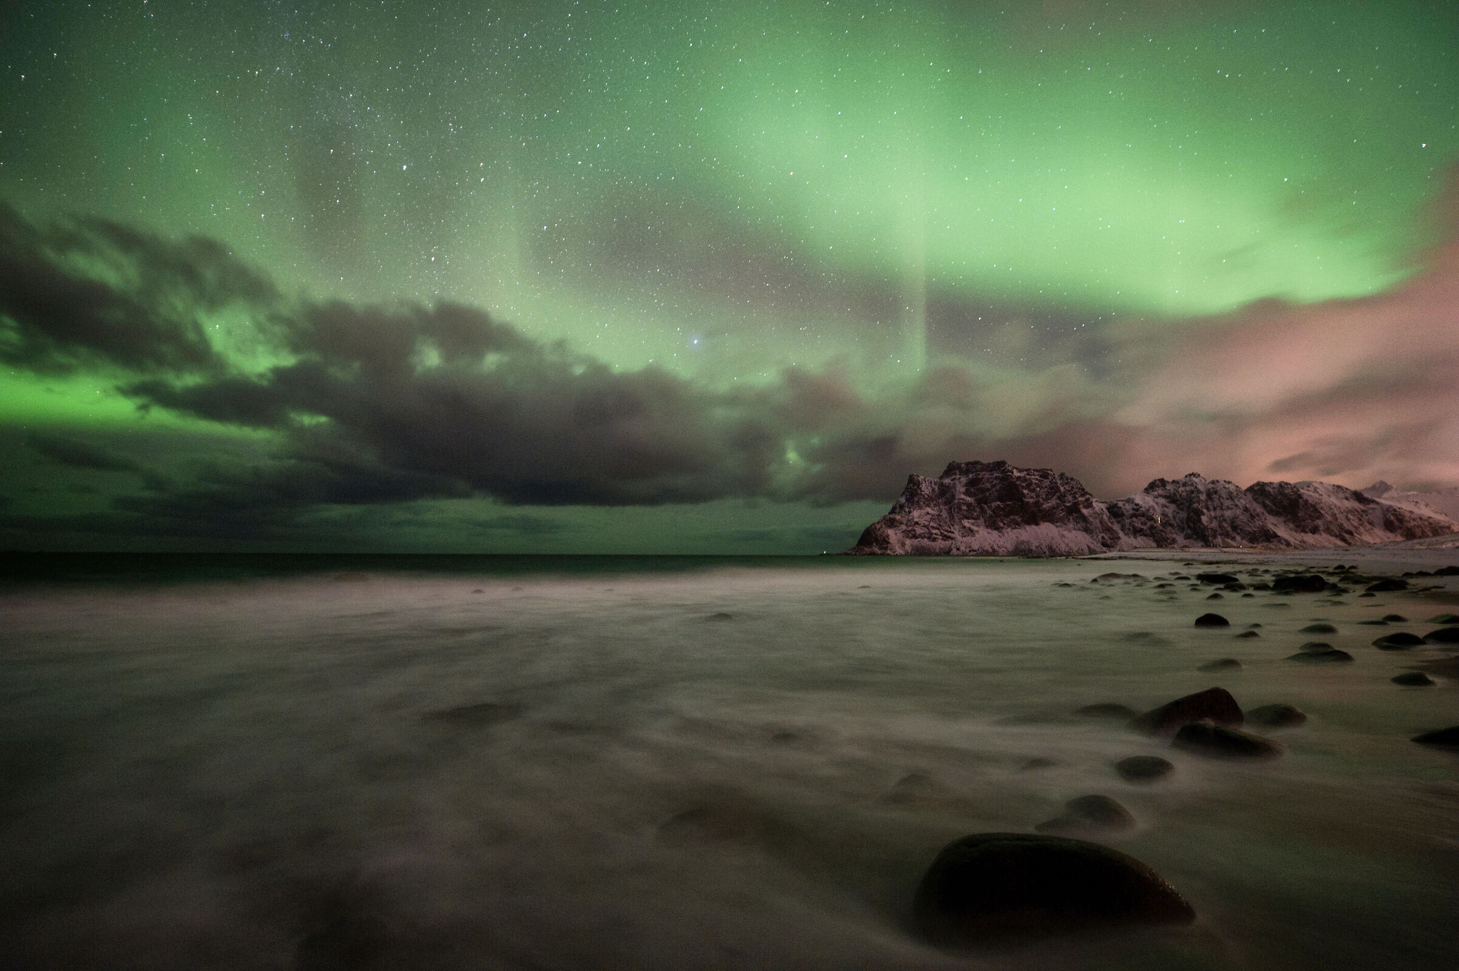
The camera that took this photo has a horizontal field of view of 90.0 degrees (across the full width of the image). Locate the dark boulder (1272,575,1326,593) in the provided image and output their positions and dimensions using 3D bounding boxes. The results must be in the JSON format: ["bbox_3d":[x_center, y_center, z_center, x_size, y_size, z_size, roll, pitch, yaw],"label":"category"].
[{"bbox_3d":[20.920,3.637,26.803,1.694,0.773,1.270,0,-5,0],"label":"dark boulder"}]

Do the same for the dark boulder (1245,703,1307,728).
[{"bbox_3d":[4.592,1.938,6.137,0.432,0.187,0.324,0,-5,0],"label":"dark boulder"}]

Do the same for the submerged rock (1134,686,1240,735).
[{"bbox_3d":[3.774,1.861,6.043,0.805,0.363,0.604,0,-5,0],"label":"submerged rock"}]

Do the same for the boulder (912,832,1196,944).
[{"bbox_3d":[1.291,1.586,2.950,1.086,0.340,0.597,0,-5,0],"label":"boulder"}]

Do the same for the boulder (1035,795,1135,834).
[{"bbox_3d":[1.873,1.725,3.852,0.489,0.180,0.340,0,-5,0],"label":"boulder"}]

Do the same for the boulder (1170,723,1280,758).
[{"bbox_3d":[3.606,1.844,5.309,0.720,0.219,0.432,0,-5,0],"label":"boulder"}]

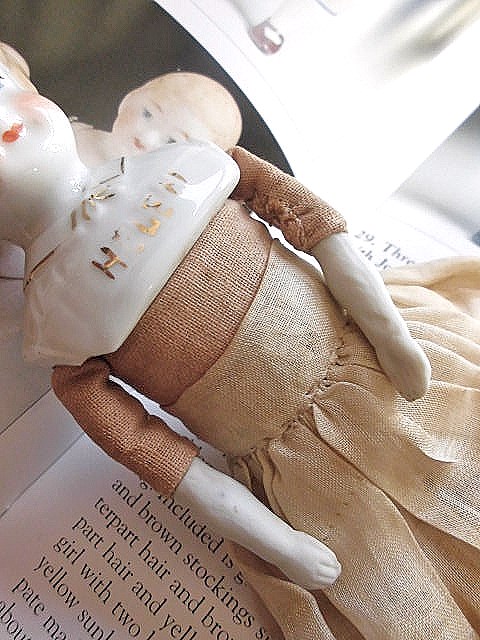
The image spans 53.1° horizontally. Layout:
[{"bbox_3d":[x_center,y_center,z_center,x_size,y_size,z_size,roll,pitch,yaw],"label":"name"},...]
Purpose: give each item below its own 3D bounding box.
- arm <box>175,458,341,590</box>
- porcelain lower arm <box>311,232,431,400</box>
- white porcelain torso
[{"bbox_3d":[0.002,0.032,0.078,0.031,0.008,0.009,24,62,23],"label":"arm"},{"bbox_3d":[0.021,-0.002,0.081,0.009,0.008,0.034,-15,57,-4],"label":"porcelain lower arm"},{"bbox_3d":[-0.023,-0.015,0.100,0.036,0.026,0.056,29,71,22],"label":"white porcelain torso"}]

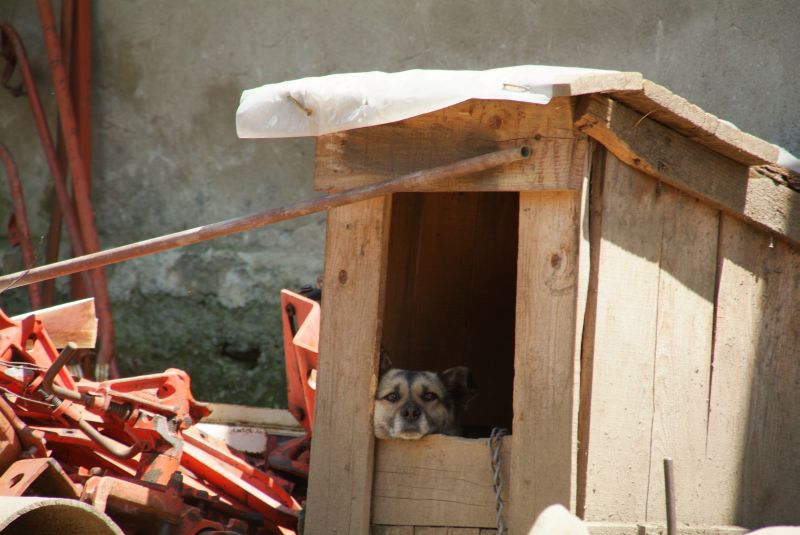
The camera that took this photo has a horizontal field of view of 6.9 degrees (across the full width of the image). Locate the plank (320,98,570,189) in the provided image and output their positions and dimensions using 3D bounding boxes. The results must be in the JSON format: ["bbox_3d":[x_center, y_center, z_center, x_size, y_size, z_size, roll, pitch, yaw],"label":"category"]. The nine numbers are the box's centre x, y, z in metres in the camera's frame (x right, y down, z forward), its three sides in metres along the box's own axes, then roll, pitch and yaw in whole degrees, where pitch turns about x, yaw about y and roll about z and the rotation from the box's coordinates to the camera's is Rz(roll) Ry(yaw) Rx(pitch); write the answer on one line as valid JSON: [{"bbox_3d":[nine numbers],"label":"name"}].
[{"bbox_3d":[0.084,-0.222,12.016,0.560,0.170,0.028,2,1,32],"label":"plank"}]

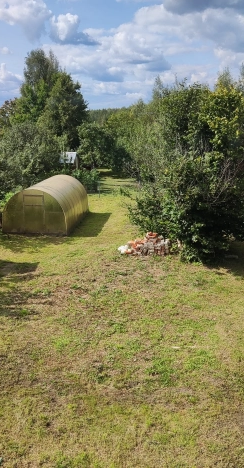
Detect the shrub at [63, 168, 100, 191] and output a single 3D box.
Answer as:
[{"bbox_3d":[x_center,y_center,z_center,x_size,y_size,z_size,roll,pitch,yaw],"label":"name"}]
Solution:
[{"bbox_3d":[-3.067,-4.038,33.247,2.800,1.750,2.000,1,14,0],"label":"shrub"}]

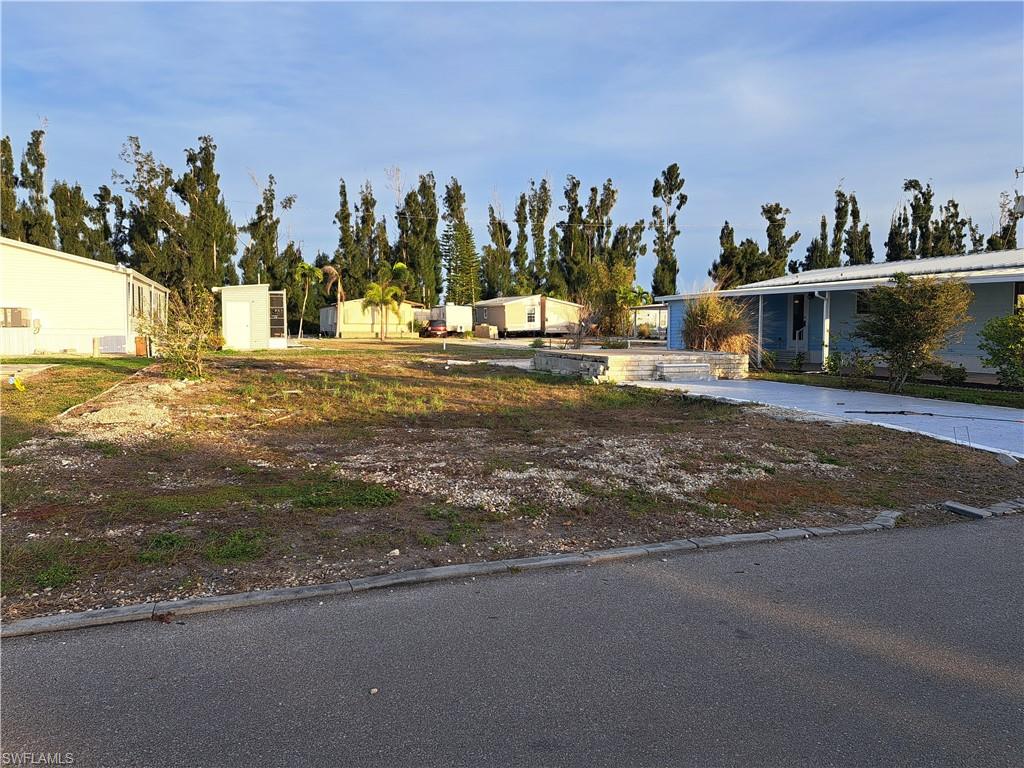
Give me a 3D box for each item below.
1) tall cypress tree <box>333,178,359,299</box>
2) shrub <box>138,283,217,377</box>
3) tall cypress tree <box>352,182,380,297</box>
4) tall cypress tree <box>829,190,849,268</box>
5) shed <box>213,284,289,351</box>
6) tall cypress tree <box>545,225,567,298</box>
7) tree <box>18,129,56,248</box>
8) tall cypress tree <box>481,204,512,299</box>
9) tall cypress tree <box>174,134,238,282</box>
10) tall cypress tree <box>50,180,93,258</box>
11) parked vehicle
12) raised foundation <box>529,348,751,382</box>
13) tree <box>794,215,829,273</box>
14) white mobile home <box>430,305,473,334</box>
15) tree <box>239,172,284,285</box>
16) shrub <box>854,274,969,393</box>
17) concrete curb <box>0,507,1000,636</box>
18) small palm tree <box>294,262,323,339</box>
[{"bbox_3d":[-18.350,-14.071,78.861,3.090,17.151,3.090,-1,5,-13],"label":"tall cypress tree"},{"bbox_3d":[-7.831,-1.256,16.672,1.884,2.193,1.790,-2,5,-20],"label":"shrub"},{"bbox_3d":[-16.207,-13.999,79.676,3.363,16.883,3.363,-1,5,-11],"label":"tall cypress tree"},{"bbox_3d":[47.605,-18.015,104.478,3.151,21.092,3.151,2,5,24],"label":"tall cypress tree"},{"bbox_3d":[-11.693,-2.994,31.966,2.809,2.787,2.800,-2,5,-20],"label":"shed"},{"bbox_3d":[5.196,-12.382,84.242,2.840,12.880,2.840,0,5,0],"label":"tall cypress tree"},{"bbox_3d":[-45.301,-14.562,68.570,3.916,19.701,3.916,-3,6,-33],"label":"tree"},{"bbox_3d":[-1.695,-12.534,78.239,3.383,14.245,3.383,0,5,0],"label":"tall cypress tree"},{"bbox_3d":[-30.539,-14.447,70.120,6.400,19.470,6.080,0,5,0],"label":"tall cypress tree"},{"bbox_3d":[-41.421,-11.575,66.128,3.950,14.450,3.750,0,5,0],"label":"tall cypress tree"},{"bbox_3d":[-7.140,-4.963,64.370,1.750,1.600,4.400,-2,5,-20],"label":"parked vehicle"},{"bbox_3d":[3.389,-0.570,19.527,4.013,0.596,4.812,-2,5,-20],"label":"raised foundation"},{"bbox_3d":[38.193,-14.054,91.158,4.185,15.172,4.185,0,5,0],"label":"tree"},{"bbox_3d":[-5.701,-5.920,65.953,2.450,2.750,5.800,-2,5,-20],"label":"white mobile home"},{"bbox_3d":[-25.702,-12.994,72.135,4.720,16.230,4.480,0,5,0],"label":"tree"},{"bbox_3d":[8.800,-1.092,15.487,2.640,2.570,2.500,0,5,0],"label":"shrub"},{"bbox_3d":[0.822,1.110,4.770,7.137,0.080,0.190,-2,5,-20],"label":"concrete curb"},{"bbox_3d":[-16.060,-6.576,56.254,2.208,6.035,2.208,-1,5,-16],"label":"small palm tree"}]

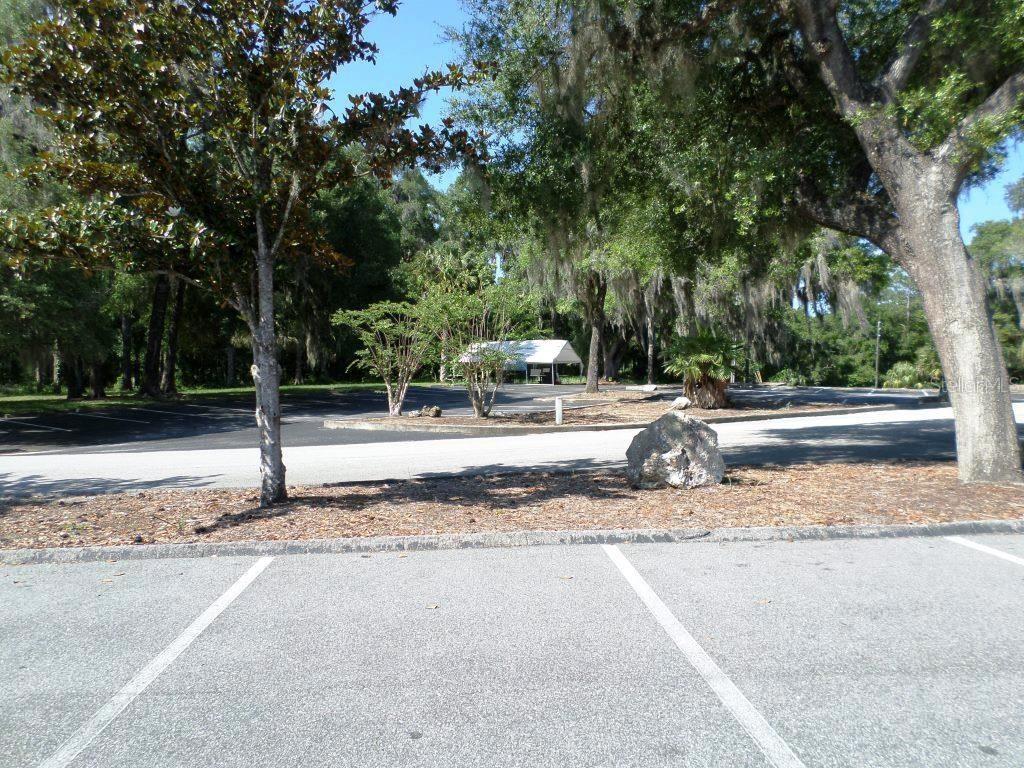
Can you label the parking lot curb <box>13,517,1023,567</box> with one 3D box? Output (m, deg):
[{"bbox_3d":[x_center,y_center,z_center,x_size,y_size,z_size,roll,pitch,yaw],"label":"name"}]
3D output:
[{"bbox_3d":[0.213,1.294,6.136,8.420,0.130,0.180,-1,1,-5],"label":"parking lot curb"}]

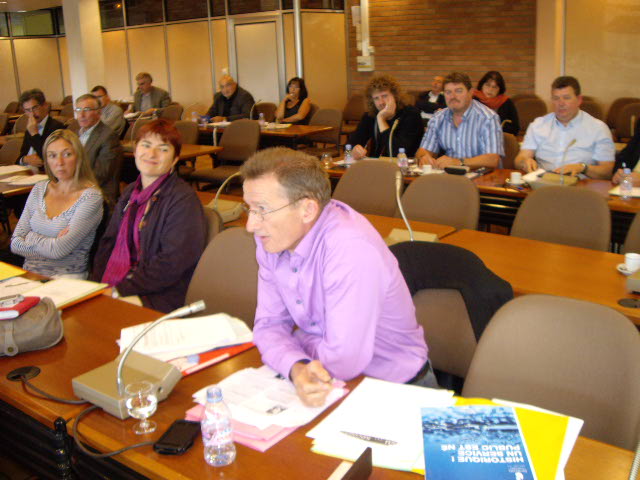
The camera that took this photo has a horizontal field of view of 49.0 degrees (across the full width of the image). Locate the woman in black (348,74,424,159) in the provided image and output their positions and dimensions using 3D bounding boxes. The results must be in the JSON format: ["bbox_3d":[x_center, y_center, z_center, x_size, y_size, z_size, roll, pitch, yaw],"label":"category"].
[{"bbox_3d":[0.427,-0.440,4.938,0.620,1.300,0.780,8,18,37],"label":"woman in black"}]

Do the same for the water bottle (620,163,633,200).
[{"bbox_3d":[1.621,-0.305,3.697,0.063,0.180,0.063,11,20,40],"label":"water bottle"}]

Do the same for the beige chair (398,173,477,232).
[{"bbox_3d":[0.419,0.166,3.327,0.480,0.885,0.570,11,21,43],"label":"beige chair"}]

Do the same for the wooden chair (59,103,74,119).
[{"bbox_3d":[-3.921,-1.551,10.539,0.500,0.890,0.580,10,19,38],"label":"wooden chair"}]

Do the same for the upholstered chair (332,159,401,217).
[{"bbox_3d":[0.155,0.022,3.923,0.480,0.885,0.570,8,18,35],"label":"upholstered chair"}]

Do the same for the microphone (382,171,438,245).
[{"bbox_3d":[0.335,-0.110,2.740,0.200,0.290,0.190,10,19,41],"label":"microphone"}]

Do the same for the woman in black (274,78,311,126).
[{"bbox_3d":[-0.281,-1.042,7.489,0.520,1.250,0.720,4,16,24],"label":"woman in black"}]

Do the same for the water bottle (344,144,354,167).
[{"bbox_3d":[0.204,-0.605,4.958,0.062,0.170,0.062,-2,15,1],"label":"water bottle"}]

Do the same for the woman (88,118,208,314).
[{"bbox_3d":[-0.697,0.197,2.718,0.560,1.280,0.760,6,17,31],"label":"woman"}]

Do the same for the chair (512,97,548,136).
[{"bbox_3d":[2.377,-1.237,8.416,0.500,0.890,0.580,11,20,40],"label":"chair"}]

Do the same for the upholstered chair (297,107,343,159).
[{"bbox_3d":[-0.045,-1.035,8.131,0.500,0.890,0.580,10,19,39],"label":"upholstered chair"}]

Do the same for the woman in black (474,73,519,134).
[{"bbox_3d":[1.543,-0.837,6.199,0.520,1.240,0.750,8,19,37],"label":"woman in black"}]

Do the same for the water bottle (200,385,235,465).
[{"bbox_3d":[-0.198,0.347,1.337,0.063,0.157,0.063,-3,15,0],"label":"water bottle"}]

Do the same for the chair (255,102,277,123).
[{"bbox_3d":[-0.851,-1.285,9.089,0.500,0.890,0.580,10,19,38],"label":"chair"}]

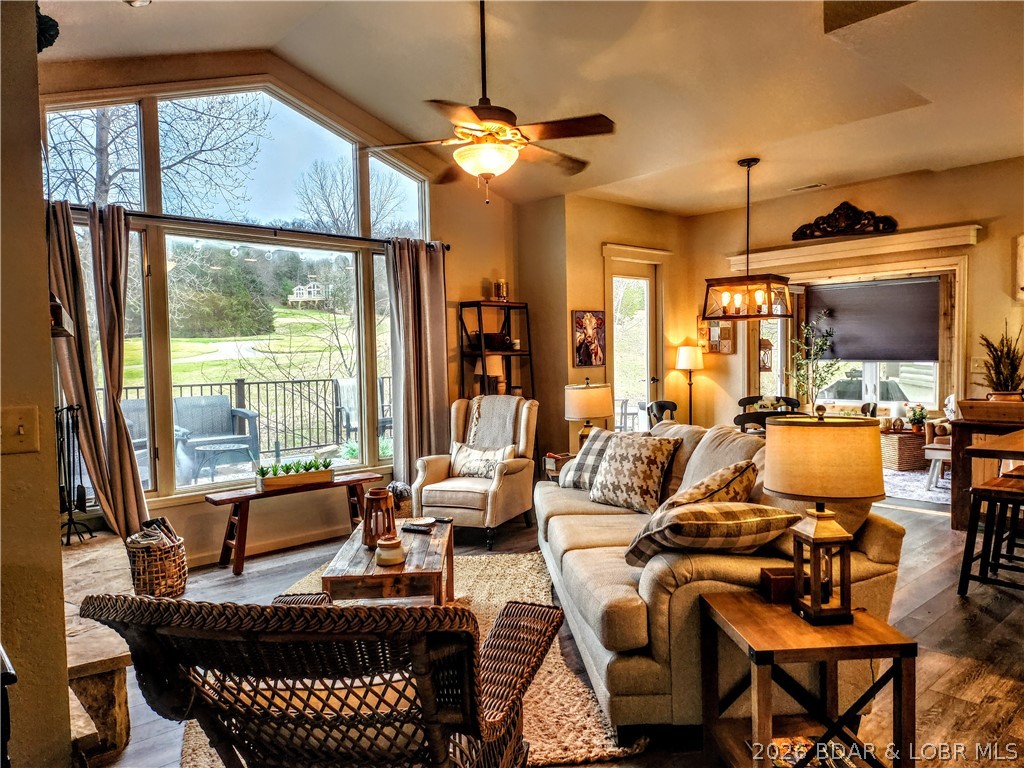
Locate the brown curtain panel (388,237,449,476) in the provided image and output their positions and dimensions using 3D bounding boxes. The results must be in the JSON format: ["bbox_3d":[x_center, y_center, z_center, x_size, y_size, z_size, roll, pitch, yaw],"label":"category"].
[{"bbox_3d":[-0.719,-0.010,5.563,0.580,2.220,0.150,-3,3,-43],"label":"brown curtain panel"}]

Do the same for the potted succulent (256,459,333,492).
[{"bbox_3d":[-1.486,0.618,4.887,0.530,0.165,0.125,-3,4,-42],"label":"potted succulent"}]

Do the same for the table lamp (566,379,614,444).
[{"bbox_3d":[0.536,0.277,4.947,0.335,0.640,0.335,-1,3,-4],"label":"table lamp"}]

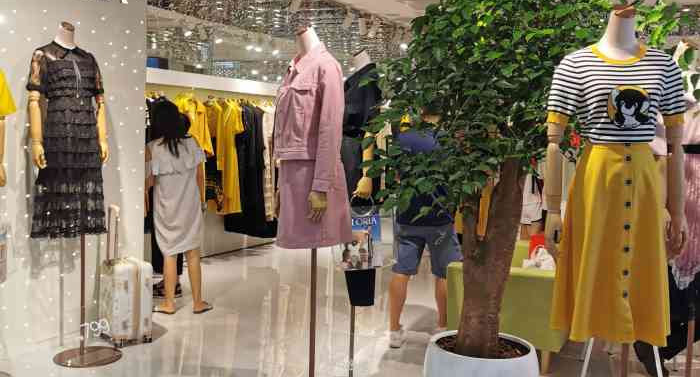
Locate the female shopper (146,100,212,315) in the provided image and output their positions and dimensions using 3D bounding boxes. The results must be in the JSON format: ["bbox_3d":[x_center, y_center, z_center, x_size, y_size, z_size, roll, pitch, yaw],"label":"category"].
[{"bbox_3d":[-1.275,0.126,5.565,0.480,1.610,0.340,1,5,-8],"label":"female shopper"}]

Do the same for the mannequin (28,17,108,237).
[{"bbox_3d":[-1.655,-0.324,4.303,0.470,1.230,0.330,-3,7,-45],"label":"mannequin"}]

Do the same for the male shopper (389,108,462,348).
[{"bbox_3d":[0.494,0.190,4.964,0.520,1.700,0.360,1,5,-10],"label":"male shopper"}]

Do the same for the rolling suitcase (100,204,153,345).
[{"bbox_3d":[-1.473,0.548,4.853,0.240,0.880,0.350,-1,6,-28],"label":"rolling suitcase"}]

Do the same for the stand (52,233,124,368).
[{"bbox_3d":[-1.574,0.655,4.394,0.390,0.740,0.390,6,6,40],"label":"stand"}]

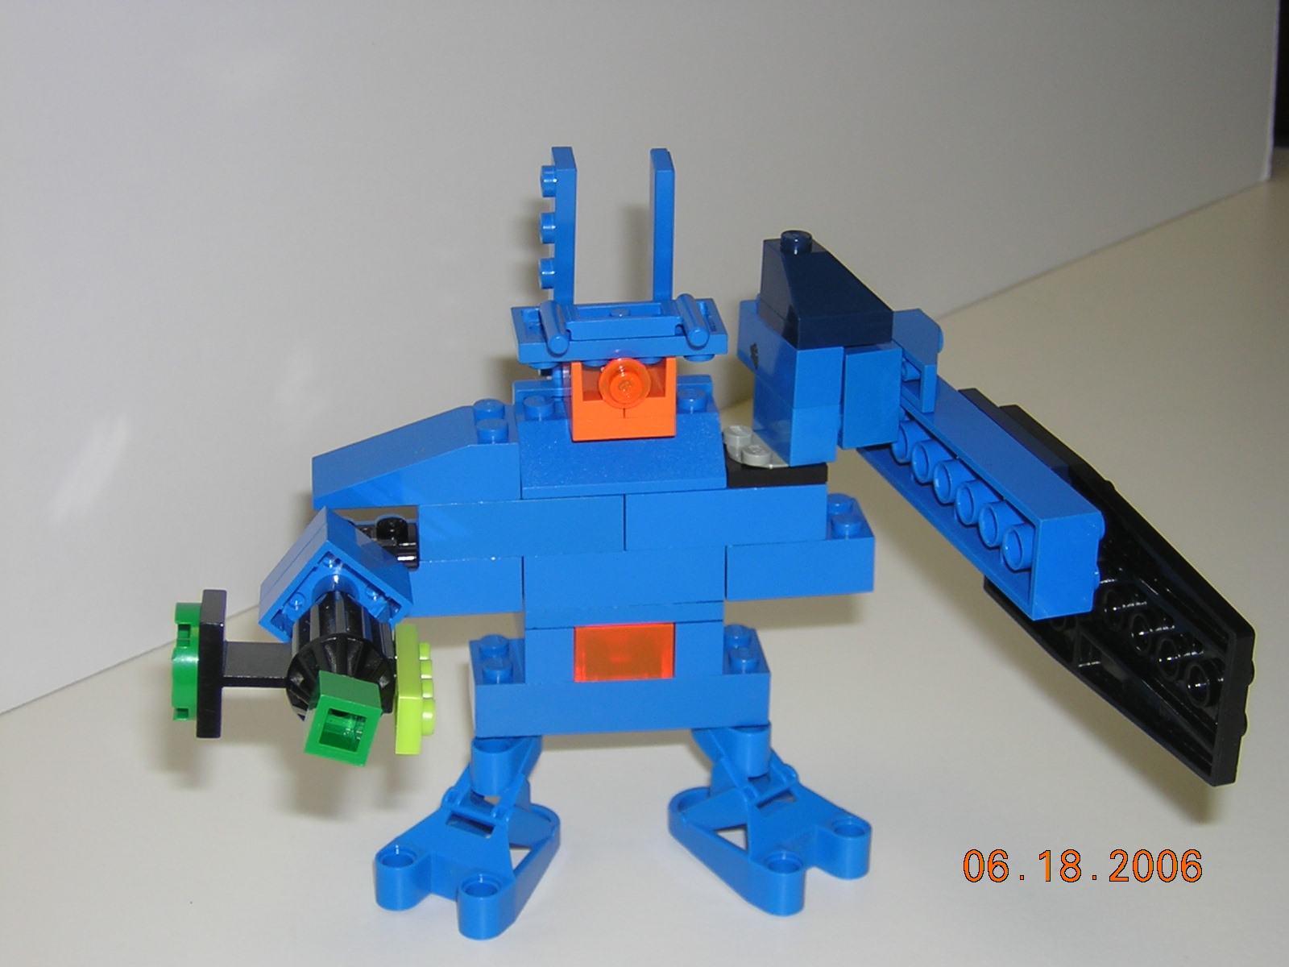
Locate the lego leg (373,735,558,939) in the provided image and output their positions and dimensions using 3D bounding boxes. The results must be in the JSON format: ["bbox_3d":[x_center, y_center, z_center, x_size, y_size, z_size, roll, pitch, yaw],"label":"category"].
[{"bbox_3d":[-0.024,0.053,0.419,0.024,0.022,0.038,14,26,29],"label":"lego leg"}]

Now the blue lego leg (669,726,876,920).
[{"bbox_3d":[0.017,0.051,0.424,0.038,0.022,0.024,21,31,40],"label":"blue lego leg"}]

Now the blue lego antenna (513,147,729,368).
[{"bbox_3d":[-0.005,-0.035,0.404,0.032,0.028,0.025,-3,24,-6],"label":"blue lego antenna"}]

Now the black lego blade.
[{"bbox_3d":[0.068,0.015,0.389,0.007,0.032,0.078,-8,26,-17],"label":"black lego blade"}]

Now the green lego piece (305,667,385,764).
[{"bbox_3d":[-0.039,0.031,0.339,0.008,0.008,0.010,15,11,-12],"label":"green lego piece"}]

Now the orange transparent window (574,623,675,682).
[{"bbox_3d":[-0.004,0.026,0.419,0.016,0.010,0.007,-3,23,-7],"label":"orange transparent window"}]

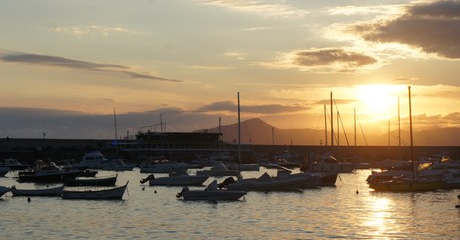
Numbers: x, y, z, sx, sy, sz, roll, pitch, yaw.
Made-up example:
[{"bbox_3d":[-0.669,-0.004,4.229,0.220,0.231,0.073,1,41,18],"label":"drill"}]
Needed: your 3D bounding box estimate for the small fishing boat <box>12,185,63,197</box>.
[{"bbox_3d":[-15.587,5.793,85.000,4.200,0.950,1.600,0,-1,5],"label":"small fishing boat"}]

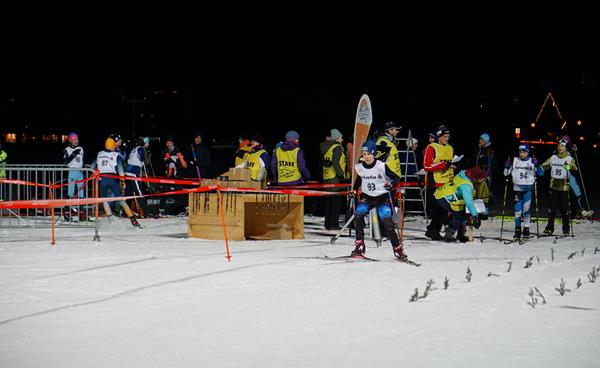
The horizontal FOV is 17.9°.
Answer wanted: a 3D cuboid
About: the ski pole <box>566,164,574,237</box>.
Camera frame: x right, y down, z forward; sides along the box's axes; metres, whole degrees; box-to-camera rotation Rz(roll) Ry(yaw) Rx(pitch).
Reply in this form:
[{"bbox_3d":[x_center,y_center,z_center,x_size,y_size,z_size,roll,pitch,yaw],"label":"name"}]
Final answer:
[{"bbox_3d":[4.336,0.266,30.450,0.070,1.214,0.070,-6,14,0],"label":"ski pole"}]

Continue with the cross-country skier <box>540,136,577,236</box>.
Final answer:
[{"bbox_3d":[4.267,0.033,31.300,0.620,1.640,0.450,0,2,9],"label":"cross-country skier"}]

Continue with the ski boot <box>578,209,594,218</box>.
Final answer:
[{"bbox_3d":[5.368,0.553,35.600,0.290,0.180,0.120,1,2,26],"label":"ski boot"}]

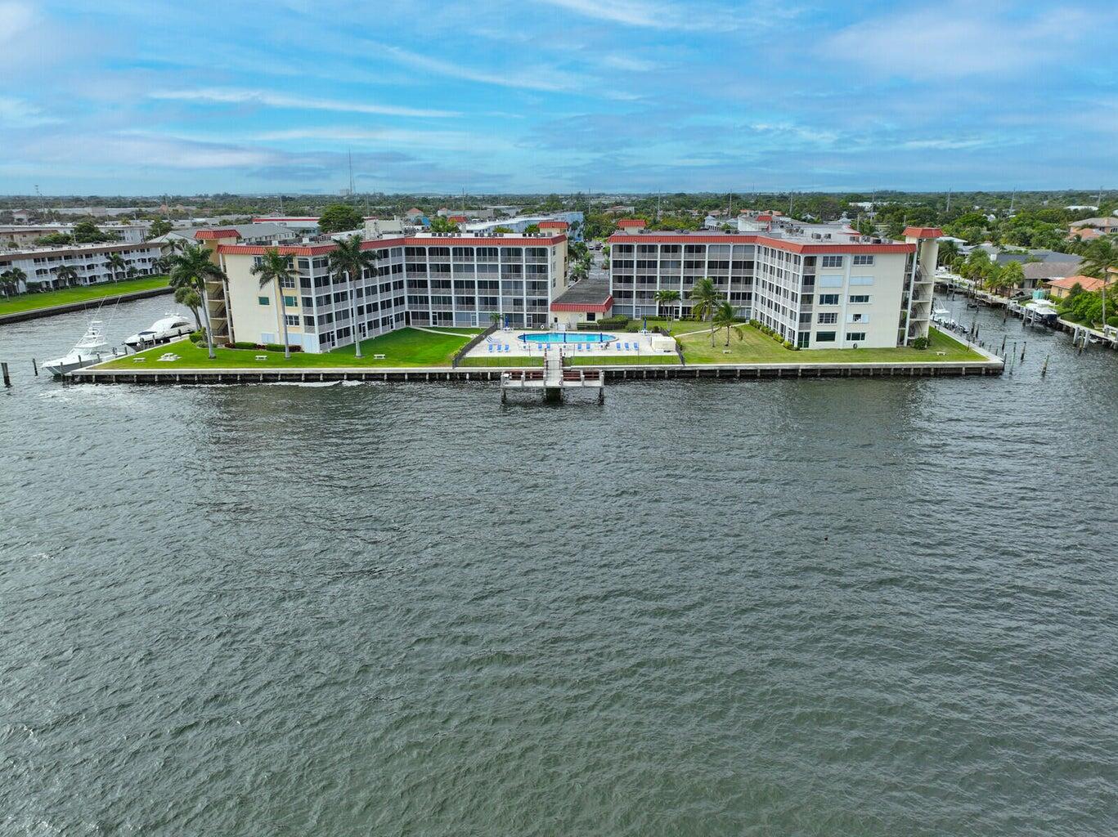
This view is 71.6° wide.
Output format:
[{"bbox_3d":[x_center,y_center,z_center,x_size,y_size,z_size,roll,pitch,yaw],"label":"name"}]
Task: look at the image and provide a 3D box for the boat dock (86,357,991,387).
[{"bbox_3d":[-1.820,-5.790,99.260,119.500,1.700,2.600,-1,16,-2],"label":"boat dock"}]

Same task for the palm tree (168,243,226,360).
[{"bbox_3d":[-47.660,-15.480,103.460,7.600,15.000,7.400,0,16,0],"label":"palm tree"}]

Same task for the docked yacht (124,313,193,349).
[{"bbox_3d":[-62.973,-13.165,120.693,4.400,5.200,14.600,2,16,6],"label":"docked yacht"}]

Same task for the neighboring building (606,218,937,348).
[{"bbox_3d":[31.067,-24.219,129.581,45.000,17.000,42.500,1,16,3],"label":"neighboring building"}]

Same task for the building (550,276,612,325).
[{"bbox_3d":[5.780,-21.855,144.516,9.000,4.300,38.000,3,17,10],"label":"building"}]

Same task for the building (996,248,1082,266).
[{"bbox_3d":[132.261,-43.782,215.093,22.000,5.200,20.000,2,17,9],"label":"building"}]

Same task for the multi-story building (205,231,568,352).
[{"bbox_3d":[-25.580,-21.880,124.330,51.000,15.400,40.000,2,16,9],"label":"multi-story building"}]

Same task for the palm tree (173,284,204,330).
[{"bbox_3d":[-57.370,-16.930,121.360,4.700,7.800,4.700,0,16,0],"label":"palm tree"}]

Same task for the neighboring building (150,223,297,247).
[{"bbox_3d":[-121.760,-66.950,290.770,17.500,9.200,78.000,2,16,8],"label":"neighboring building"}]

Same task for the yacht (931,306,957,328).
[{"bbox_3d":[66.011,-16.313,132.171,3.200,3.600,10.300,2,17,9],"label":"yacht"}]

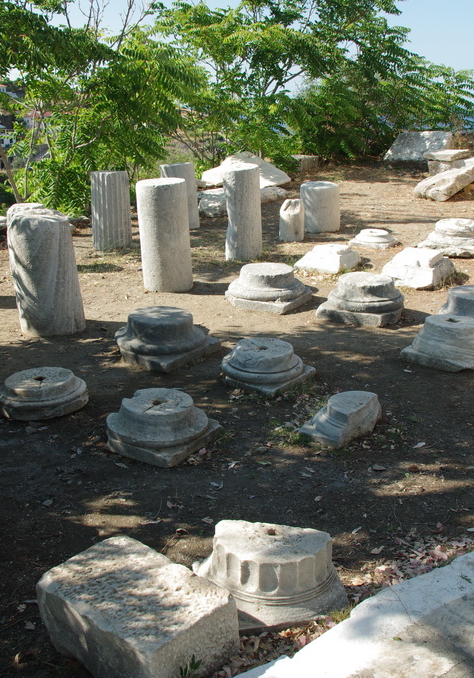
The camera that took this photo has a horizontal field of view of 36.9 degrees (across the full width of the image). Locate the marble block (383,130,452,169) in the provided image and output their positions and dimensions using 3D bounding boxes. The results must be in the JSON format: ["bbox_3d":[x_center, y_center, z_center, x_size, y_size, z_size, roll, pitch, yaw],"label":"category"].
[{"bbox_3d":[4.439,-4.624,17.376,1.600,0.780,0.750,0,18,5],"label":"marble block"}]

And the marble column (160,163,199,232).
[{"bbox_3d":[-0.776,-1.948,9.669,0.472,0.846,0.472,-3,18,1],"label":"marble column"}]

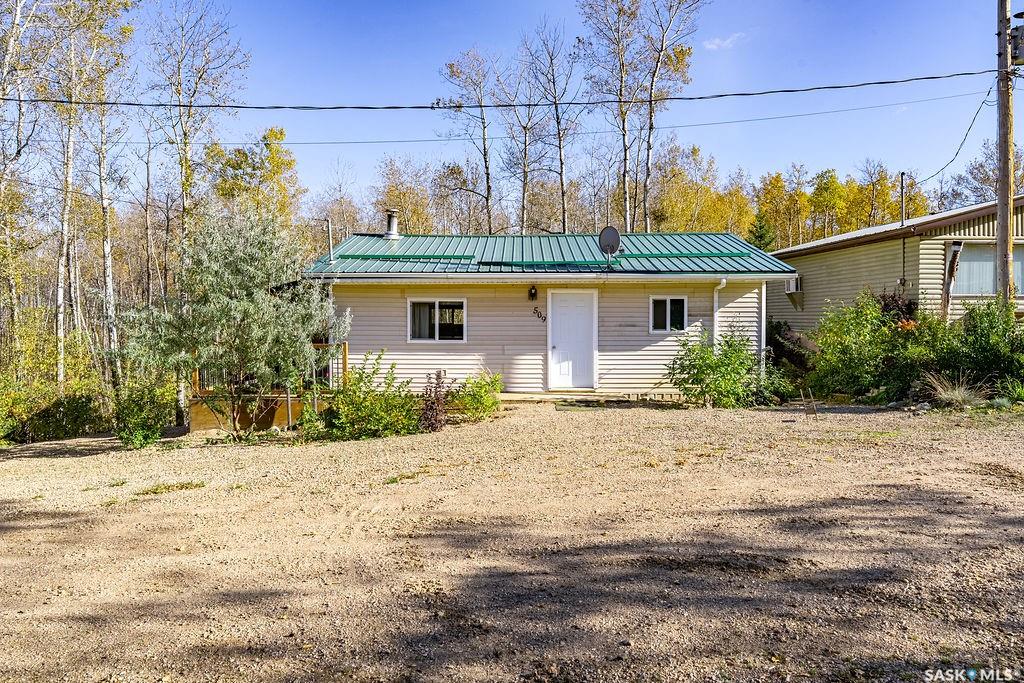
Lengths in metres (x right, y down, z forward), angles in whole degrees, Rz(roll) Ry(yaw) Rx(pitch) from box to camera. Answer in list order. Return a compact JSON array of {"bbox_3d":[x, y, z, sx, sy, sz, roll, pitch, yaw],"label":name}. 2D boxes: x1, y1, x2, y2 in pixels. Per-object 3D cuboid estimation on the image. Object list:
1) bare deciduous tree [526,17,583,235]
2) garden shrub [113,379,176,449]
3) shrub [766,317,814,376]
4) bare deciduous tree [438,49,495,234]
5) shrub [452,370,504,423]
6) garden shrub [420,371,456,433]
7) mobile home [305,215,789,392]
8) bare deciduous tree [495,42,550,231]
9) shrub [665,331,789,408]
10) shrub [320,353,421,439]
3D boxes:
[{"bbox_3d":[1.713,-5.658,28.000,2.283,14.117,2.283,0,0,0],"label":"bare deciduous tree"},{"bbox_3d":[-6.769,1.297,13.100,1.179,1.231,1.100,0,0,0],"label":"garden shrub"},{"bbox_3d":[6.500,0.300,17.000,1.300,1.700,1.250,0,0,0],"label":"shrub"},{"bbox_3d":[-1.779,-5.027,27.800,2.189,12.853,2.189,0,0,0],"label":"bare deciduous tree"},{"bbox_3d":[-0.640,1.002,13.200,1.002,0.927,0.950,0,0,0],"label":"shrub"},{"bbox_3d":[-1.320,1.048,12.600,0.602,1.069,0.650,0,0,0],"label":"garden shrub"},{"bbox_3d":[0.830,-0.880,19.100,10.100,4.150,8.700,0,0,0],"label":"mobile home"},{"bbox_3d":[0.377,-5.268,28.200,2.141,13.335,2.141,0,0,0],"label":"bare deciduous tree"},{"bbox_3d":[4.253,0.529,14.100,2.458,1.494,1.600,0,0,0],"label":"shrub"},{"bbox_3d":[-2.469,0.930,12.500,1.722,1.474,1.500,0,0,0],"label":"shrub"}]

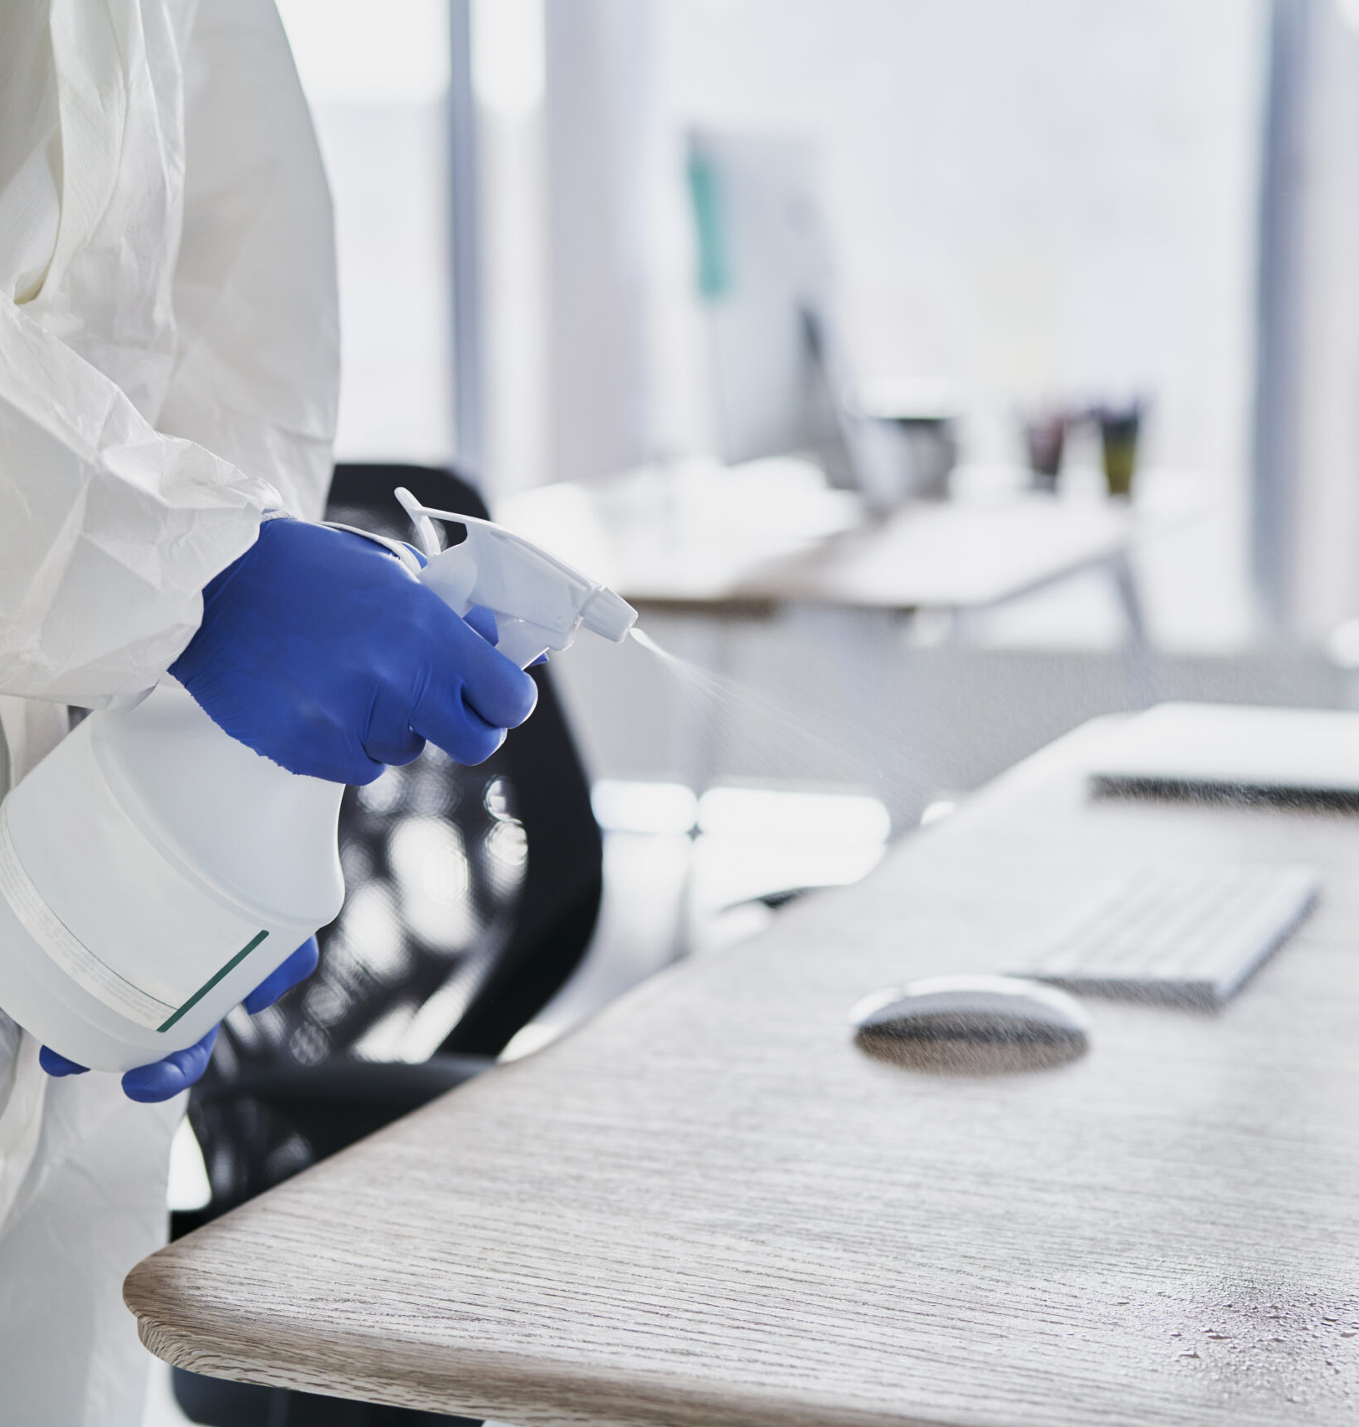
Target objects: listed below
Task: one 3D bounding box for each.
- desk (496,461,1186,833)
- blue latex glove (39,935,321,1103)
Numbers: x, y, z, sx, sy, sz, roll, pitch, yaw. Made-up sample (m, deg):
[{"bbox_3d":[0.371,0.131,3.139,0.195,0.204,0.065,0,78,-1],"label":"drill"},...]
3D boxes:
[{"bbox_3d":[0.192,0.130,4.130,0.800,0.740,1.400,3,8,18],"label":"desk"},{"bbox_3d":[-0.193,0.102,1.085,0.130,0.085,0.110,0,8,0],"label":"blue latex glove"}]

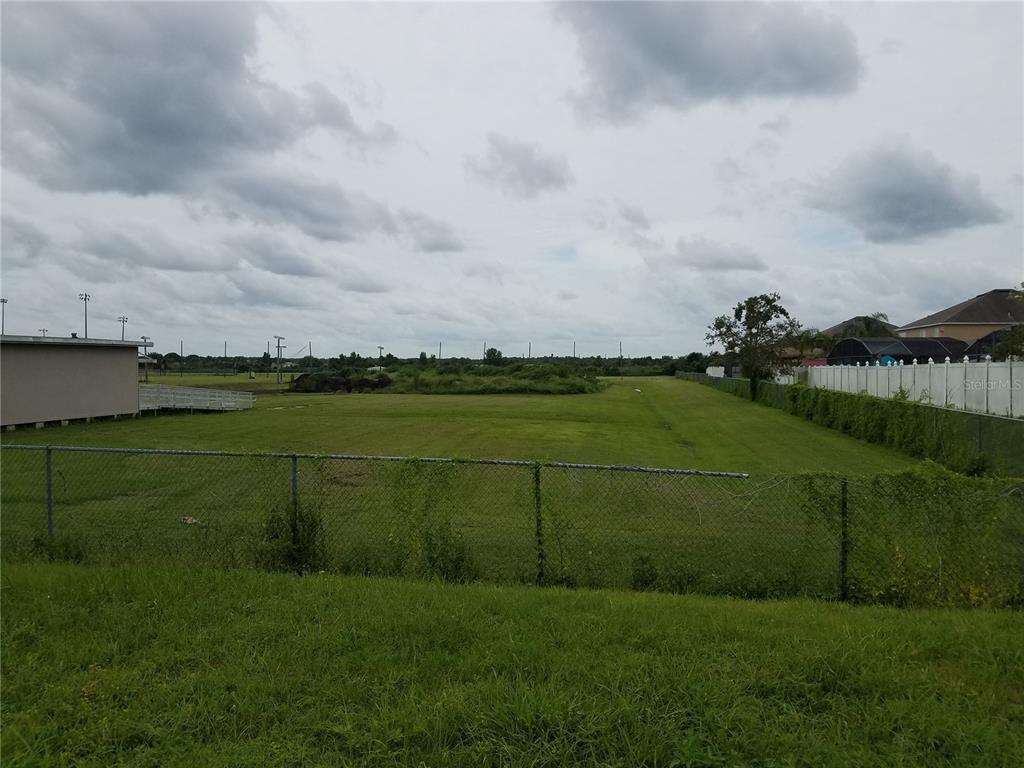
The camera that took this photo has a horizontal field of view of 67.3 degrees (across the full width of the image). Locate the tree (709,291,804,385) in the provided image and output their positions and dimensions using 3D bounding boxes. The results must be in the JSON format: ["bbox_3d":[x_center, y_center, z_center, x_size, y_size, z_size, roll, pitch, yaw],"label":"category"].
[{"bbox_3d":[14.850,-2.280,47.300,5.800,6.700,5.500,0,1,9],"label":"tree"}]

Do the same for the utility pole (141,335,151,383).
[{"bbox_3d":[-46.640,-3.080,98.000,1.200,6.200,0.450,0,1,9],"label":"utility pole"}]

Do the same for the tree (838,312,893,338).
[{"bbox_3d":[30.880,-3.050,67.000,4.900,6.800,4.800,0,1,9],"label":"tree"}]

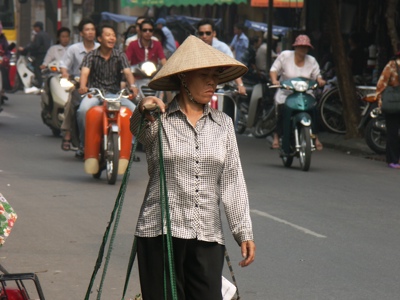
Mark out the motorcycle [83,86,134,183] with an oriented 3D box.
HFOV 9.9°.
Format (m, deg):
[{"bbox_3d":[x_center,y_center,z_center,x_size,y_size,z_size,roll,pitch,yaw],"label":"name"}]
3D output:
[{"bbox_3d":[-1.004,-0.170,24.400,0.630,0.980,1.800,-1,3,-10],"label":"motorcycle"}]

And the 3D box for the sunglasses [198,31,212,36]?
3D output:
[{"bbox_3d":[0.081,-1.281,25.265,0.142,0.045,0.145,1,11,17],"label":"sunglasses"}]

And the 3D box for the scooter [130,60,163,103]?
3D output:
[{"bbox_3d":[-0.700,-0.543,29.700,0.700,1.150,1.900,0,3,-6],"label":"scooter"}]

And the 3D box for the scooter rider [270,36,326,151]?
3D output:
[{"bbox_3d":[1.145,-0.687,27.100,0.630,1.360,0.800,0,3,-7],"label":"scooter rider"}]

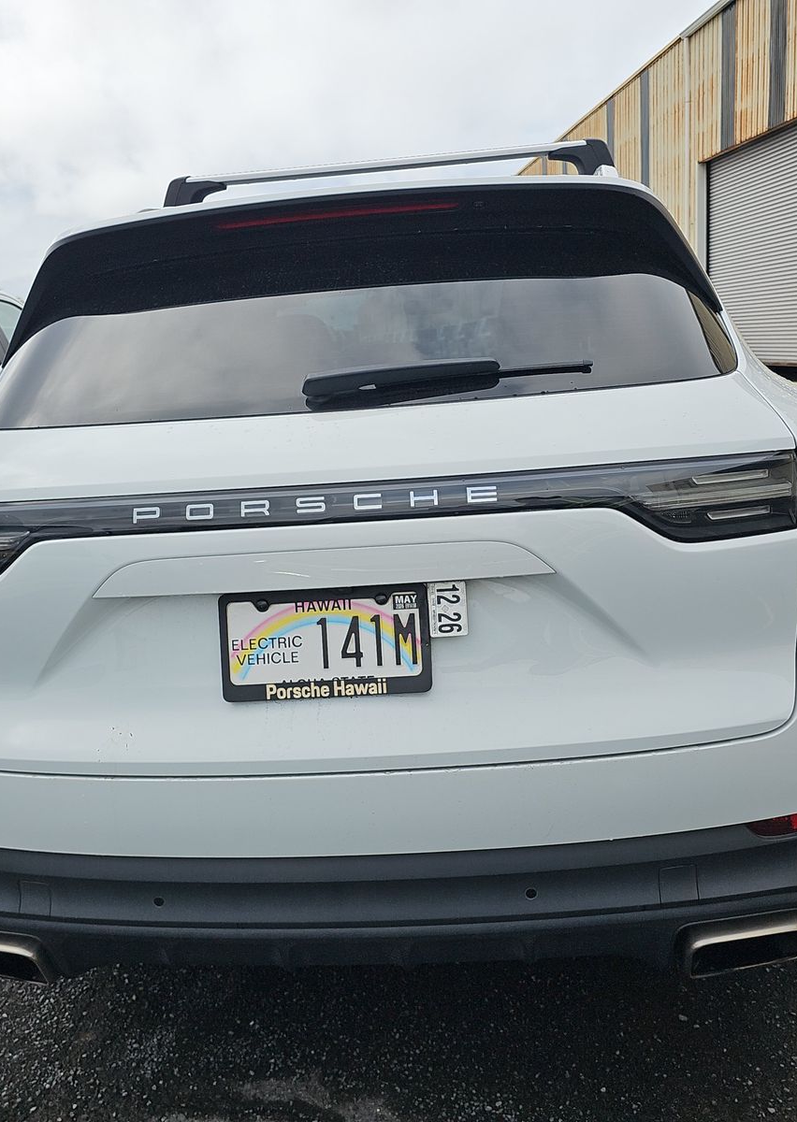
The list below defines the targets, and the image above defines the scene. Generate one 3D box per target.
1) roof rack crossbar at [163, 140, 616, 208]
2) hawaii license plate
[{"bbox_3d":[-0.041,-1.097,2.844,1.280,0.097,0.090,-3,13,6],"label":"roof rack crossbar"},{"bbox_3d":[-0.109,0.121,1.464,0.311,0.160,0.020,-3,1,6],"label":"hawaii license plate"}]

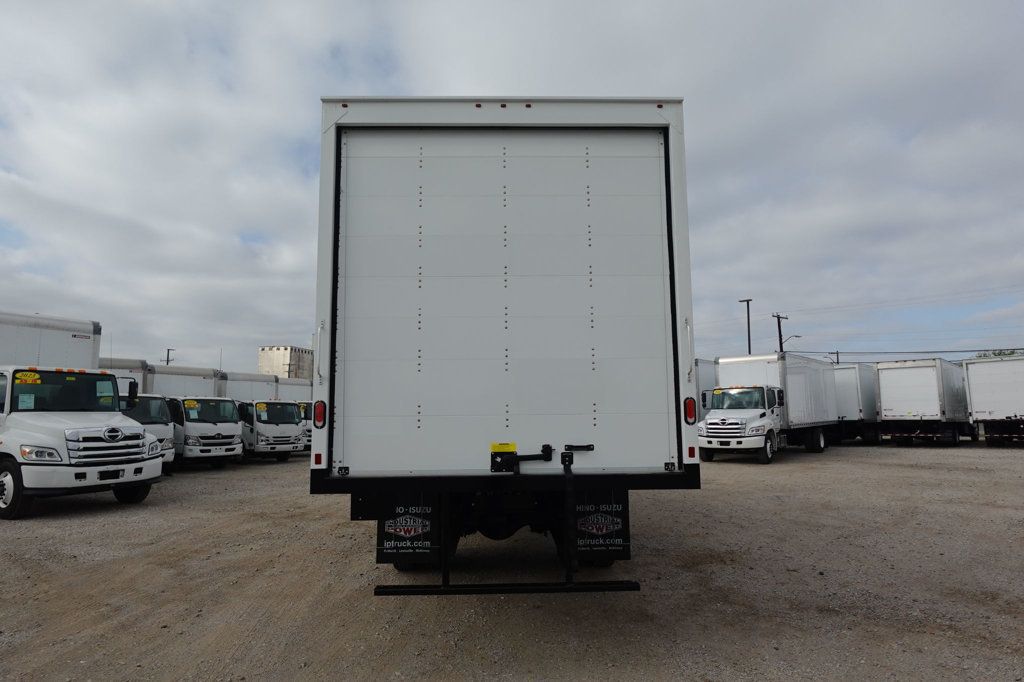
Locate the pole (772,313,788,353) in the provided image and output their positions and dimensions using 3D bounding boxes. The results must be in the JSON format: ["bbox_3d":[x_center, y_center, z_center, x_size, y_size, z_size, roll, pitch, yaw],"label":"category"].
[{"bbox_3d":[25.250,2.630,53.000,2.200,10.400,0.400,1,-6,-32],"label":"pole"}]

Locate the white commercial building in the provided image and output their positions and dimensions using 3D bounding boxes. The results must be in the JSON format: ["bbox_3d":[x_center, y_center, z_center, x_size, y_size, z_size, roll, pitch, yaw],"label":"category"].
[{"bbox_3d":[-78.600,12.800,197.400,12.200,20.500,15.500,-1,-5,10],"label":"white commercial building"}]

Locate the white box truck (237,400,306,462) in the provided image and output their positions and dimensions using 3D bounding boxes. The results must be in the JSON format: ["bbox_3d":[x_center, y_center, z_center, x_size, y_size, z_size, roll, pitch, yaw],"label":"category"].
[{"bbox_3d":[-11.900,3.250,24.300,7.000,3.400,2.400,-4,-7,37],"label":"white box truck"}]

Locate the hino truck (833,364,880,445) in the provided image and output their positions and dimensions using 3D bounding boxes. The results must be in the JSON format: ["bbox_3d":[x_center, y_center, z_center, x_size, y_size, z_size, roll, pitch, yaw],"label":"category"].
[{"bbox_3d":[19.100,3.450,31.500,2.450,3.800,9.300,-5,-7,43],"label":"hino truck"}]

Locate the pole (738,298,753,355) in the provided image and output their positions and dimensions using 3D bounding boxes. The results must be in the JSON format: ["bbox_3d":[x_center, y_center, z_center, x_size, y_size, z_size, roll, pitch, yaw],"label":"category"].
[{"bbox_3d":[17.950,1.740,43.000,1.000,9.800,0.400,0,-5,0],"label":"pole"}]

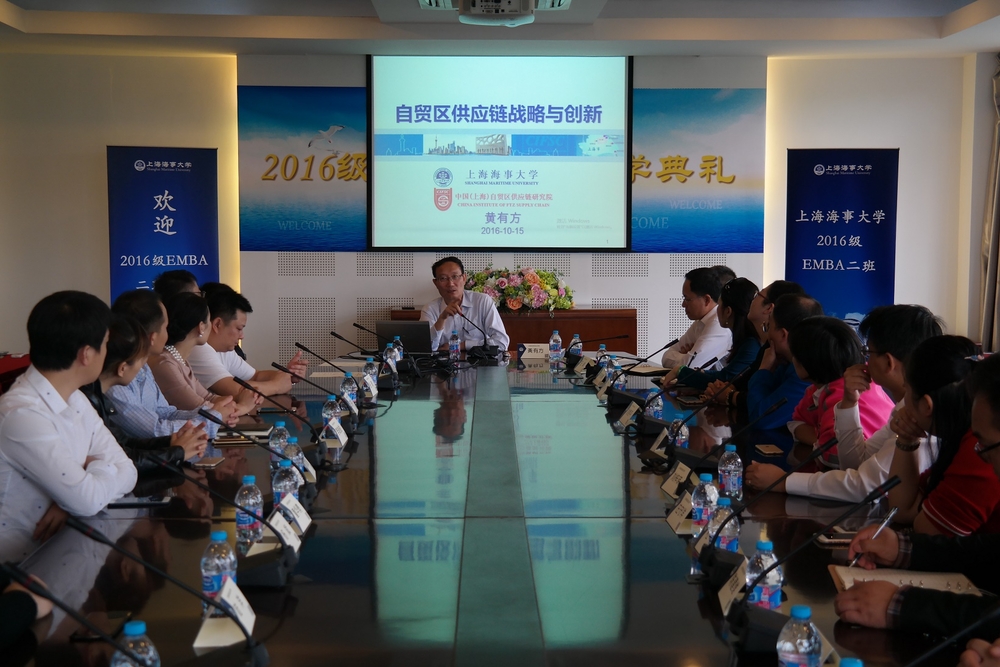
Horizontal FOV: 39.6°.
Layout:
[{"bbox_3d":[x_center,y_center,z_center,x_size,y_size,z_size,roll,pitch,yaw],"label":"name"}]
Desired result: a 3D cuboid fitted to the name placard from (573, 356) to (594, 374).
[{"bbox_3d":[0.428,0.150,6.767,0.098,0.077,0.168,-1,5,-8],"label":"name placard"}]

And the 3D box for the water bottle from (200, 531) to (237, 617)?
[{"bbox_3d":[-0.493,0.423,2.445,0.063,0.149,0.063,0,4,0],"label":"water bottle"}]

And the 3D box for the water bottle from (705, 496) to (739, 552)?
[{"bbox_3d":[0.449,0.404,2.772,0.063,0.149,0.063,0,4,0],"label":"water bottle"}]

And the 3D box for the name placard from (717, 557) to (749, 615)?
[{"bbox_3d":[0.470,0.475,2.623,0.098,0.077,0.168,0,4,4],"label":"name placard"}]

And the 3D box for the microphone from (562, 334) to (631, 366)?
[{"bbox_3d":[0.483,0.090,6.930,0.320,0.165,0.120,0,4,0],"label":"microphone"}]

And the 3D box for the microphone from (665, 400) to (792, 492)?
[{"bbox_3d":[0.604,0.291,3.614,0.295,0.247,0.120,0,4,0],"label":"microphone"}]

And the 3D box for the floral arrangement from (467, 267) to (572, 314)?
[{"bbox_3d":[0.136,-0.319,10.200,0.820,0.360,0.420,0,4,0],"label":"floral arrangement"}]

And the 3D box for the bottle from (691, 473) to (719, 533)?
[{"bbox_3d":[0.483,0.389,3.260,0.066,0.148,0.066,0,4,0],"label":"bottle"}]

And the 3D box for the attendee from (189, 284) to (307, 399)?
[{"bbox_3d":[-1.088,0.426,5.800,0.660,1.210,0.520,0,4,3],"label":"attendee"}]

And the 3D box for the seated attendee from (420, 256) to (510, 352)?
[{"bbox_3d":[-0.212,0.205,8.300,0.560,1.310,0.720,0,4,7],"label":"seated attendee"}]

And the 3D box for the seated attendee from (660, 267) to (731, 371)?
[{"bbox_3d":[1.000,0.306,6.795,0.700,1.260,0.520,1,5,8],"label":"seated attendee"}]

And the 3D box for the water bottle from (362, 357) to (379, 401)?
[{"bbox_3d":[-0.552,0.180,5.930,0.066,0.148,0.066,0,4,0],"label":"water bottle"}]

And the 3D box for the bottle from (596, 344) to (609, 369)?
[{"bbox_3d":[0.515,0.128,6.950,0.065,0.148,0.065,0,4,0],"label":"bottle"}]

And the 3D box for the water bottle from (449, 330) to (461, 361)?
[{"bbox_3d":[-0.254,0.065,7.880,0.065,0.148,0.065,0,4,0],"label":"water bottle"}]

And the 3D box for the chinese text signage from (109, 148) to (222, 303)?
[{"bbox_3d":[-2.501,-0.364,10.348,0.800,2.030,0.150,-1,5,-12],"label":"chinese text signage"}]

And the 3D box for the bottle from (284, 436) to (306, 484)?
[{"bbox_3d":[-0.553,0.352,3.722,0.063,0.149,0.063,0,4,0],"label":"bottle"}]

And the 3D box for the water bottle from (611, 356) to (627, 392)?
[{"bbox_3d":[0.494,0.207,5.762,0.063,0.149,0.063,0,4,0],"label":"water bottle"}]

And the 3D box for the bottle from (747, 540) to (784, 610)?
[{"bbox_3d":[0.469,0.435,2.460,0.065,0.148,0.065,0,4,0],"label":"bottle"}]

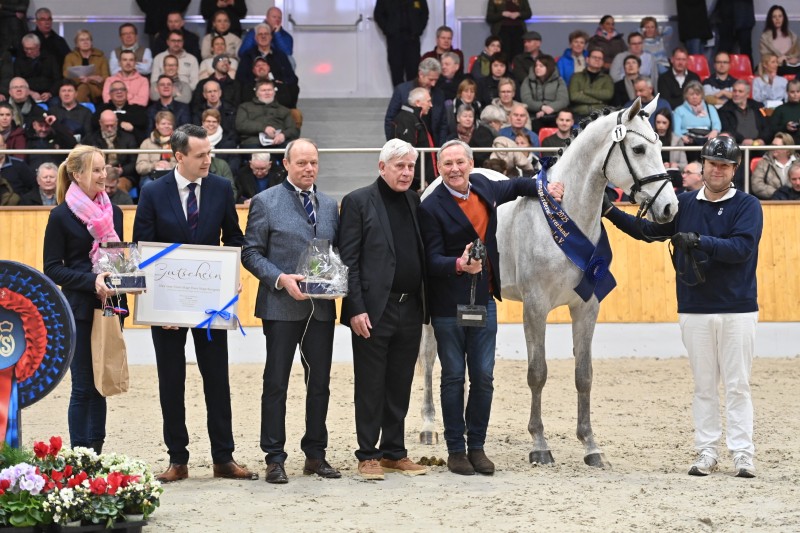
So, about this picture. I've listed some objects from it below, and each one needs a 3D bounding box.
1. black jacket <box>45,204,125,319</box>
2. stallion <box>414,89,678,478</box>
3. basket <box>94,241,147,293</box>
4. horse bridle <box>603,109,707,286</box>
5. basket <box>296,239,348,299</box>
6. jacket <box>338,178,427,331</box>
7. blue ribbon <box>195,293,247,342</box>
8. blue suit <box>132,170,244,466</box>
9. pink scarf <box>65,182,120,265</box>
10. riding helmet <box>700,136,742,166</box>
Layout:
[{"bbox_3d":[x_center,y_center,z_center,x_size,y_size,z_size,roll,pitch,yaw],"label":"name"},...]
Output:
[{"bbox_3d":[-1.679,-0.027,11.230,0.430,0.640,0.340,-1,1,-34],"label":"black jacket"},{"bbox_3d":[0.740,0.085,12.050,0.660,2.000,2.280,-1,1,-30],"label":"stallion"},{"bbox_3d":[-1.454,0.000,10.980,0.260,0.270,0.200,0,1,-14],"label":"basket"},{"bbox_3d":[1.357,-0.375,11.300,0.520,0.930,0.280,1,1,30],"label":"horse bridle"},{"bbox_3d":[-0.395,0.010,10.750,0.260,0.300,0.210,0,1,-9],"label":"basket"},{"bbox_3d":[-0.077,-0.079,11.150,0.500,0.790,0.310,0,1,-22],"label":"jacket"},{"bbox_3d":[-0.924,0.262,10.860,0.260,0.235,0.060,3,1,-3],"label":"blue ribbon"},{"bbox_3d":[-1.105,0.272,11.030,0.580,1.550,0.380,0,1,-6],"label":"blue suit"},{"bbox_3d":[-1.625,-0.227,11.150,0.260,0.430,0.250,-1,1,-34],"label":"pink scarf"},{"bbox_3d":[1.706,-0.613,11.200,0.220,0.165,0.270,0,1,9],"label":"riding helmet"}]

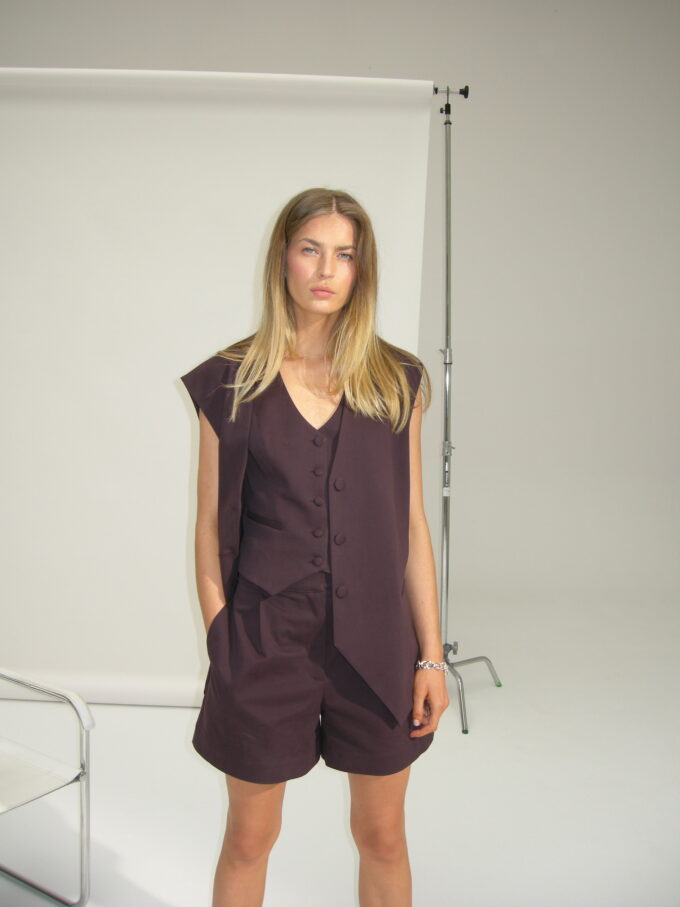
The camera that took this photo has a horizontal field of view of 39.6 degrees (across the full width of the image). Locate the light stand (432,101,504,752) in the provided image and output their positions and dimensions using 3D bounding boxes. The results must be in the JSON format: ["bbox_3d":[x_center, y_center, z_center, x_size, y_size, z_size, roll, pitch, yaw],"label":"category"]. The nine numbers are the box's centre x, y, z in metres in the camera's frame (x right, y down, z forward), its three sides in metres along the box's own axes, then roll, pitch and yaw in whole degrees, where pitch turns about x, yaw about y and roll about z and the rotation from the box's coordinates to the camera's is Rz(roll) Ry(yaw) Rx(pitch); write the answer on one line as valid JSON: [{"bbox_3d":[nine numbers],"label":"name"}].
[{"bbox_3d":[0.515,-0.250,4.196,0.775,2.840,0.675,1,2,-8],"label":"light stand"}]

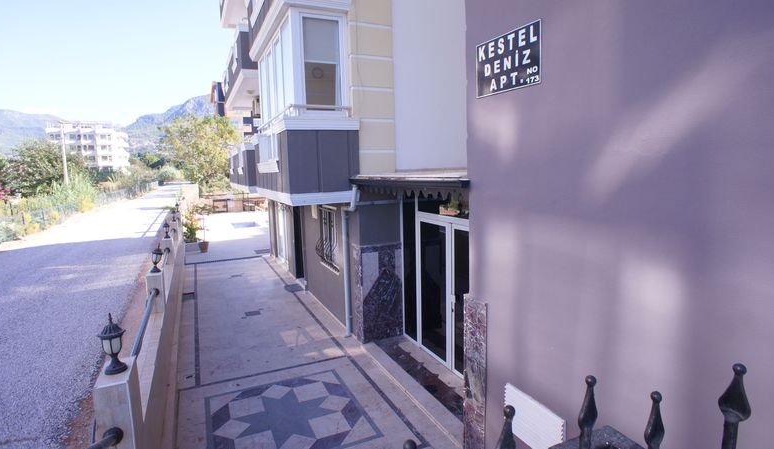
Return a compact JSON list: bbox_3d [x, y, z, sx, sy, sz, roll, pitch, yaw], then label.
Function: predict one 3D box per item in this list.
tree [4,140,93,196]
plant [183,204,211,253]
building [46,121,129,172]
[{"bbox_3d":[-26.690,-4.324,40.000,5.600,4.500,5.200,-7,9,-33],"label":"tree"},{"bbox_3d":[-6.518,0.208,17.417,0.820,1.500,0.750,-5,8,-21],"label":"plant"},{"bbox_3d":[-83.105,-20.756,141.718,17.000,13.927,14.000,-5,8,-21],"label":"building"}]

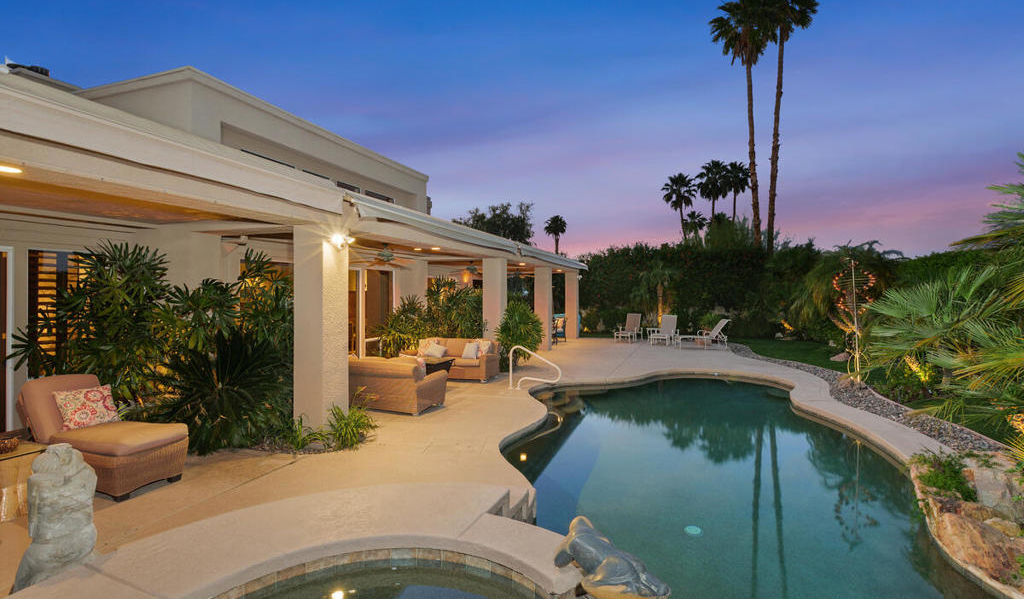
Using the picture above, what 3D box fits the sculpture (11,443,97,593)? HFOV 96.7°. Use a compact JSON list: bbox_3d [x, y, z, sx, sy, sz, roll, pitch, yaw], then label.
[{"bbox_3d":[-2.372,1.115,2.360,0.280,0.737,0.300,1,1,37],"label":"sculpture"}]

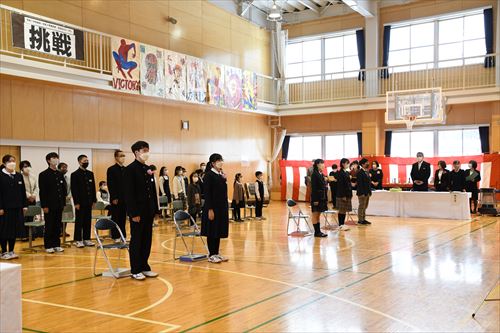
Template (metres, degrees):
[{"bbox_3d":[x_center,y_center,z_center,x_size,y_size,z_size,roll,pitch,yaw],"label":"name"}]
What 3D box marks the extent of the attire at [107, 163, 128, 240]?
[{"bbox_3d":[-2.555,0.680,10.584,0.290,1.470,0.470,-1,-1,34],"label":"attire"}]

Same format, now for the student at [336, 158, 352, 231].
[{"bbox_3d":[2.204,0.650,12.654,0.340,1.620,0.420,-1,-1,15],"label":"student"}]

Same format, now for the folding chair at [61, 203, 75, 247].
[{"bbox_3d":[-3.441,1.094,10.203,0.450,0.780,0.400,-1,-1,34],"label":"folding chair"}]

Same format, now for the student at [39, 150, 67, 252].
[{"bbox_3d":[-3.428,0.607,9.428,0.290,1.730,0.470,-1,-1,34],"label":"student"}]

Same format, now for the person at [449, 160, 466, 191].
[{"bbox_3d":[6.296,0.627,16.431,0.450,1.620,0.300,-1,-1,33],"label":"person"}]

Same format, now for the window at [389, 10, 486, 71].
[{"bbox_3d":[7.144,-4.780,20.878,3.700,1.950,0.120,-1,-1,34],"label":"window"}]

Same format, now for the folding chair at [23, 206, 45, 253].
[{"bbox_3d":[-3.755,1.096,9.666,0.460,0.780,0.440,-1,-1,33],"label":"folding chair"}]

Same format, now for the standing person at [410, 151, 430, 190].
[{"bbox_3d":[5.123,0.531,16.242,0.550,1.840,0.330,-1,-1,33],"label":"standing person"}]

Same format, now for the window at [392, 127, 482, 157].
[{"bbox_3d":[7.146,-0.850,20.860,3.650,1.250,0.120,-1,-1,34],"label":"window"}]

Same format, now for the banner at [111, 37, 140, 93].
[{"bbox_3d":[-3.562,-2.901,15.719,0.020,1.480,1.100,-1,-1,34],"label":"banner"}]

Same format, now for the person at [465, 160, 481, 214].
[{"bbox_3d":[6.814,0.622,16.583,0.450,1.620,0.300,-1,-1,41],"label":"person"}]

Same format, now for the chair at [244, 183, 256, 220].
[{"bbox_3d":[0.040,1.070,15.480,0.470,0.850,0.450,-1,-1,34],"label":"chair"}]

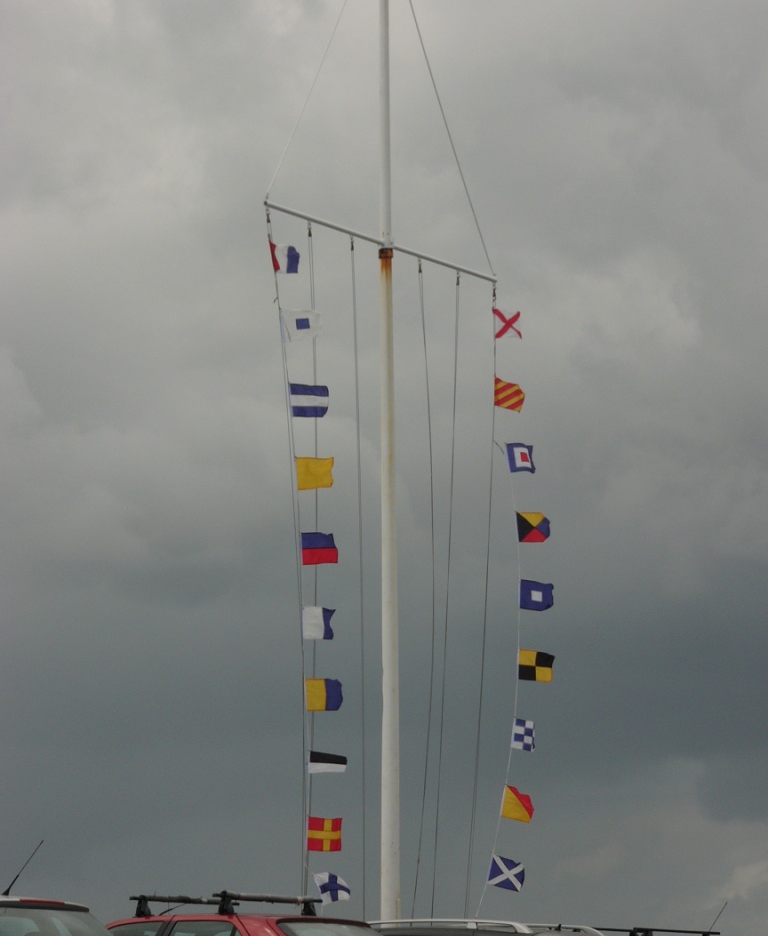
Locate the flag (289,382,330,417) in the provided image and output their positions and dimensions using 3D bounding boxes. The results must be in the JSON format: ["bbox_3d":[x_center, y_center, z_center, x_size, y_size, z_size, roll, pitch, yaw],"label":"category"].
[{"bbox_3d":[-0.781,-0.719,37.547,0.404,0.346,0.070,-3,-10,-1],"label":"flag"}]

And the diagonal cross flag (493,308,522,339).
[{"bbox_3d":[1.360,-1.592,39.429,0.331,0.331,0.070,2,-10,-15],"label":"diagonal cross flag"}]

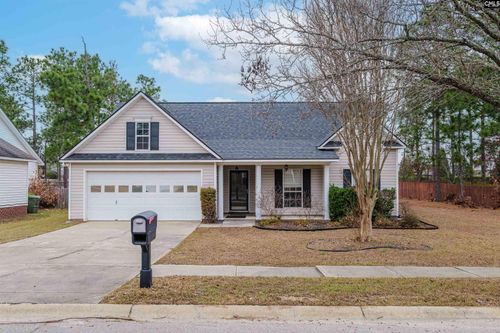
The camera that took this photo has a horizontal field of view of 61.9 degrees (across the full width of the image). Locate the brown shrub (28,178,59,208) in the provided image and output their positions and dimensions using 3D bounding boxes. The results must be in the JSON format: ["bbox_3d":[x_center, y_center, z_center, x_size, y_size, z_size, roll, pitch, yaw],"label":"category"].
[{"bbox_3d":[-13.300,1.740,26.800,2.050,1.930,1.900,0,-2,0],"label":"brown shrub"}]

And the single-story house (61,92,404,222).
[{"bbox_3d":[-0.490,-0.521,23.437,14.700,6.240,12.600,0,-2,0],"label":"single-story house"}]

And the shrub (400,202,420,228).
[{"bbox_3d":[6.240,1.906,16.200,0.800,1.000,0.800,0,-2,0],"label":"shrub"}]

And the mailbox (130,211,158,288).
[{"bbox_3d":[-1.730,1.383,6.902,0.260,1.250,0.560,0,-2,4],"label":"mailbox"}]

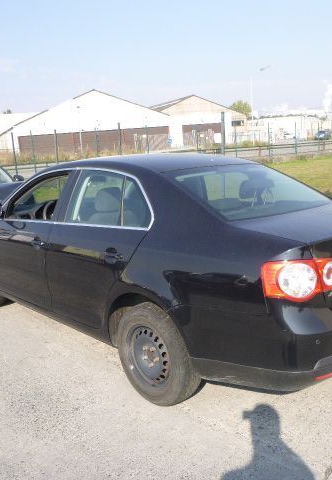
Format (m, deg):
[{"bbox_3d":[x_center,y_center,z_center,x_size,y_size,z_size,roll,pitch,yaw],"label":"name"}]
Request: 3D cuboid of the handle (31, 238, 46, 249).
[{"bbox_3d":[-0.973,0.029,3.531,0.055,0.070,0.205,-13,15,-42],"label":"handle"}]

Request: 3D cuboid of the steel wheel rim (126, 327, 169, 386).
[{"bbox_3d":[-0.065,0.687,2.830,0.150,0.400,0.400,-13,15,-42],"label":"steel wheel rim"}]

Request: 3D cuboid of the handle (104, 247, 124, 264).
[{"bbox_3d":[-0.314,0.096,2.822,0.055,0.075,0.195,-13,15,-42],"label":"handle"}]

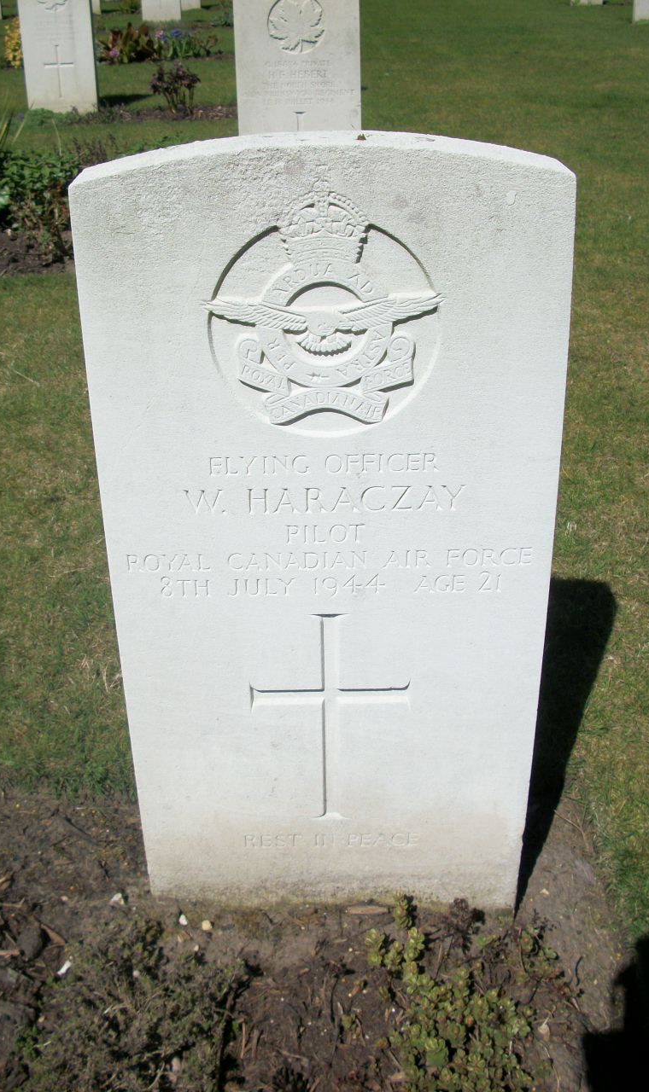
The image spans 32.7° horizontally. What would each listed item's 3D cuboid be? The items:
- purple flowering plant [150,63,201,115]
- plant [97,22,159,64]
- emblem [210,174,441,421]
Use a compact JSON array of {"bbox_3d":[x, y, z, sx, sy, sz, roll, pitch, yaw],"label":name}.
[{"bbox_3d":[-0.792,-2.441,5.872,0.260,0.250,0.240,-2,28,1],"label":"purple flowering plant"},{"bbox_3d":[-1.374,-3.524,7.750,0.410,0.270,0.320,1,29,3],"label":"plant"},{"bbox_3d":[-0.001,-0.186,0.854,0.182,0.193,0.015,1,27,4],"label":"emblem"}]

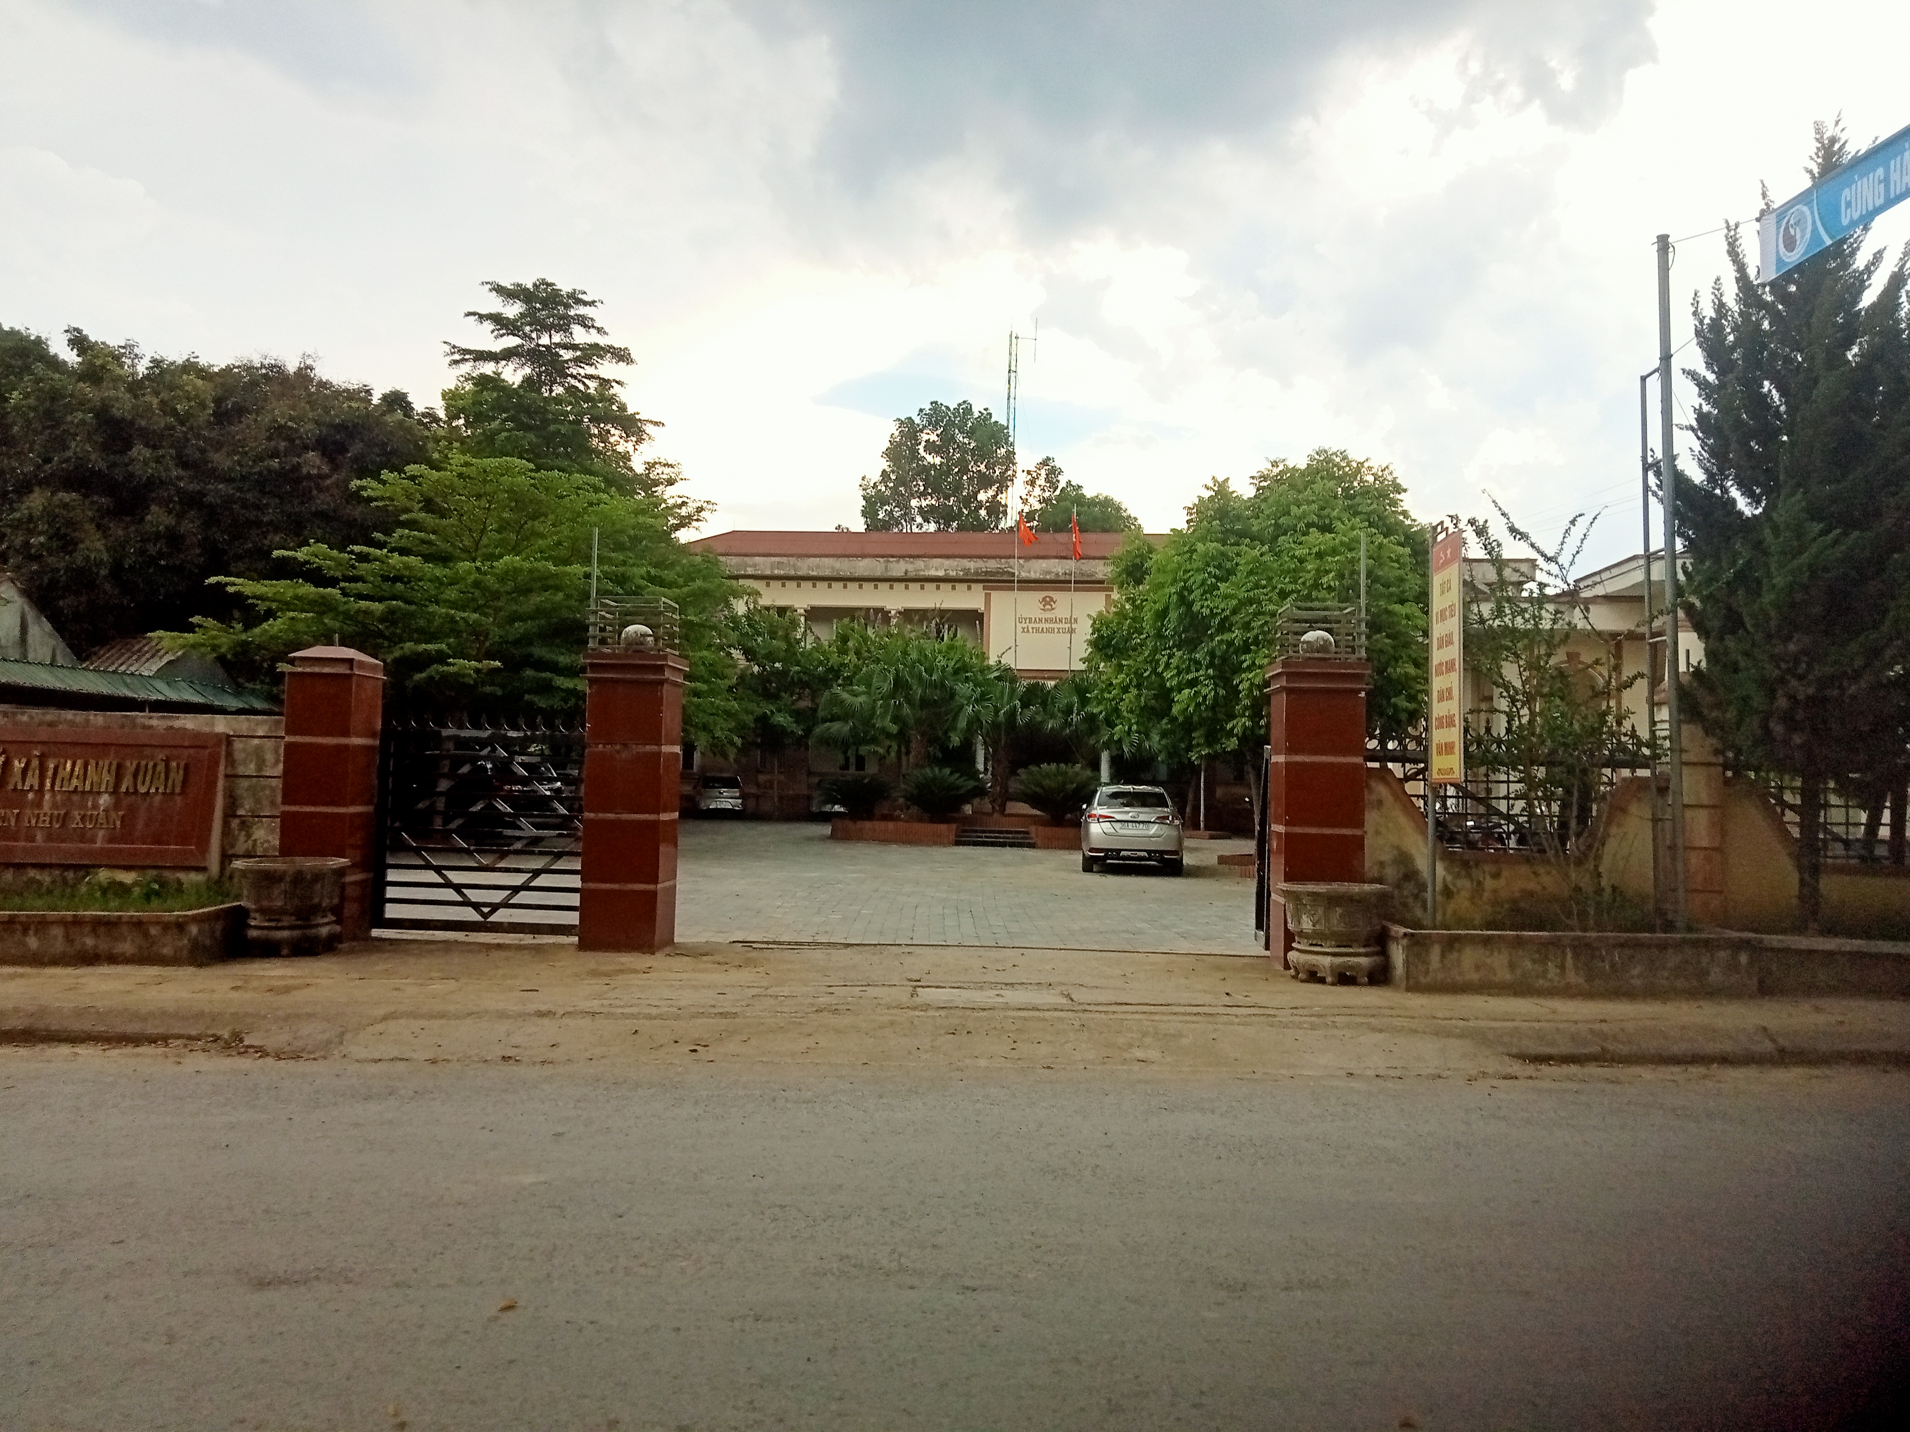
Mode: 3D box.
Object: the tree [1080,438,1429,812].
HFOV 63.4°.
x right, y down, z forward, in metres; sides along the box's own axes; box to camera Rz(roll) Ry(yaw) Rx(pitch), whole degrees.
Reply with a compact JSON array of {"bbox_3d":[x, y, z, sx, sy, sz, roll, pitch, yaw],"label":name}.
[{"bbox_3d":[5.385,-0.892,27.333,6.000,7.300,5.800,1,-2,4],"label":"tree"}]

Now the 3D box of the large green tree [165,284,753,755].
[{"bbox_3d":[-10.276,-3.168,32.000,10.800,11.300,9.500,1,-3,3],"label":"large green tree"}]

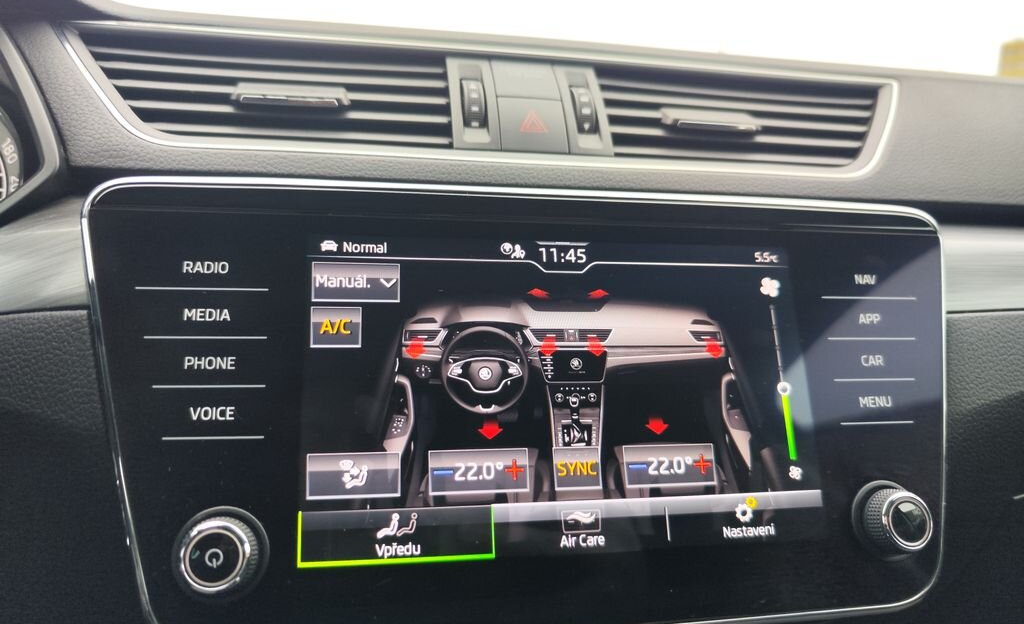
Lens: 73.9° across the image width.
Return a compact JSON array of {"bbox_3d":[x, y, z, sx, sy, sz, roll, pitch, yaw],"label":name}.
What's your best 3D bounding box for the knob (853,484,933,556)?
[{"bbox_3d":[0.129,0.070,0.230,0.026,0.026,0.016,0,-15,-10],"label":"knob"}]

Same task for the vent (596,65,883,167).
[{"bbox_3d":[0.111,-0.085,0.323,0.146,0.052,0.025,0,-23,-10],"label":"vent"}]

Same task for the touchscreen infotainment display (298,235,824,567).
[{"bbox_3d":[0.019,0.026,0.232,0.174,0.105,0.008,0,-15,-10],"label":"touchscreen infotainment display"}]

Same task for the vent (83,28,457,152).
[{"bbox_3d":[-0.101,-0.086,0.283,0.147,0.052,0.025,0,-23,-10],"label":"vent"}]

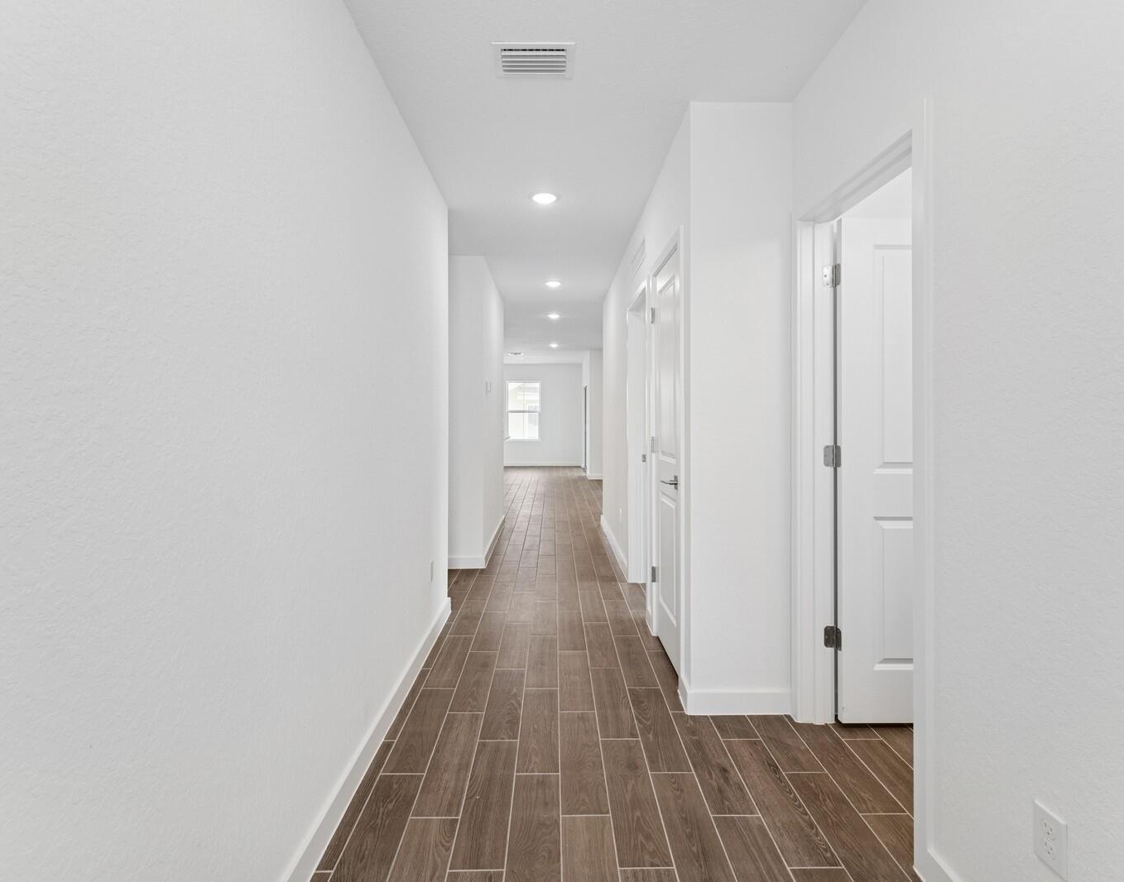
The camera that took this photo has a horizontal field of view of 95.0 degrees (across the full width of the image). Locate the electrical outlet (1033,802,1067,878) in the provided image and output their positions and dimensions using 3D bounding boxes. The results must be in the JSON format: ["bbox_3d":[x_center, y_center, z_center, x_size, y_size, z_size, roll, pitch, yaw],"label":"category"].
[{"bbox_3d":[0.973,0.797,1.025,0.009,0.115,0.070,0,1,-1],"label":"electrical outlet"}]

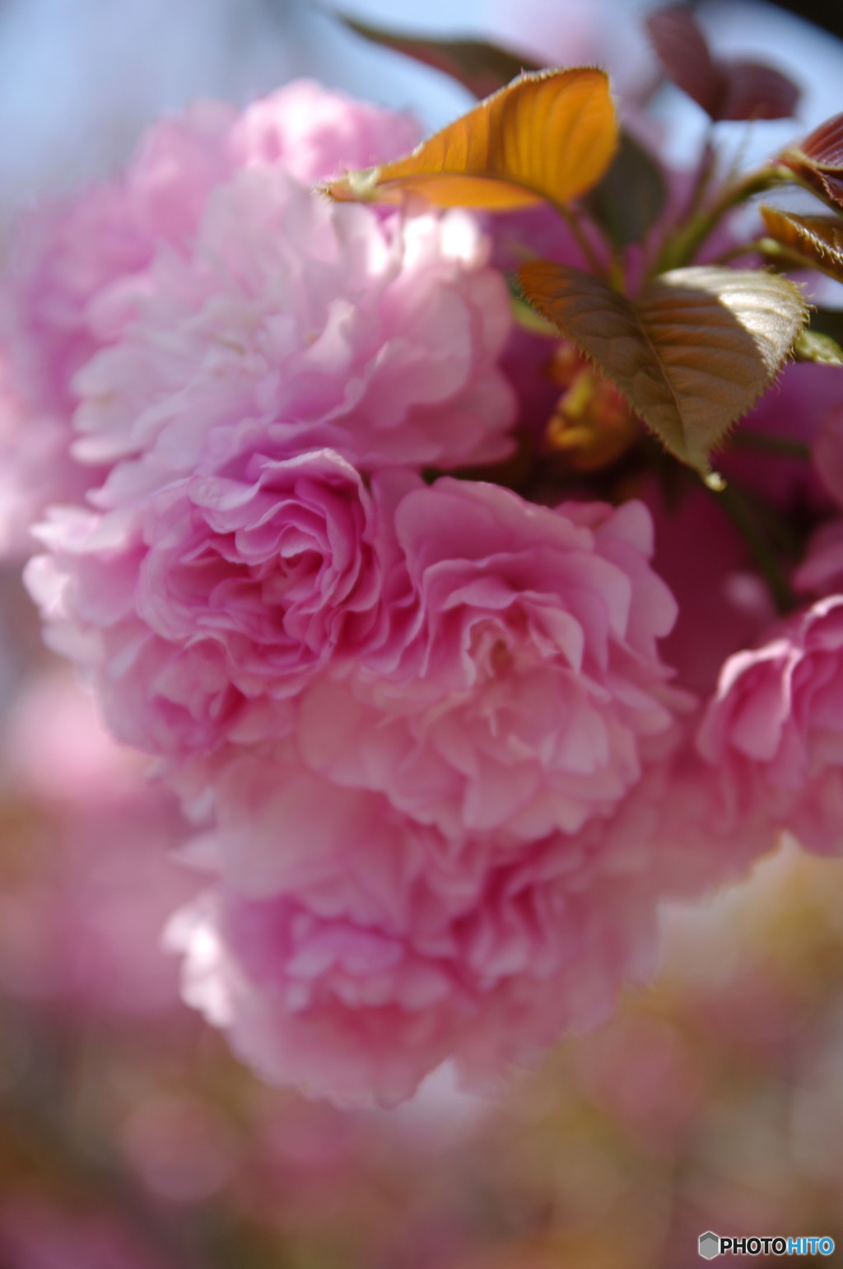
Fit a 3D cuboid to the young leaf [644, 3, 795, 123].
[{"bbox_3d":[0.040,-0.075,0.483,0.020,0.015,0.019,0,0,0],"label":"young leaf"}]

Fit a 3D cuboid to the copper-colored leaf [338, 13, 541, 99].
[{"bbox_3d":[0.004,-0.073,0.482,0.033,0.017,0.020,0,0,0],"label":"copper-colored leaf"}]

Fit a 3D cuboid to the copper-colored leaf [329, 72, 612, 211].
[{"bbox_3d":[0.006,-0.060,0.447,0.035,0.017,0.018,0,0,0],"label":"copper-colored leaf"}]

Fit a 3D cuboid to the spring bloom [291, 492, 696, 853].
[{"bbox_3d":[0.009,0.004,0.457,0.048,0.044,0.034,0,13,-3],"label":"spring bloom"}]

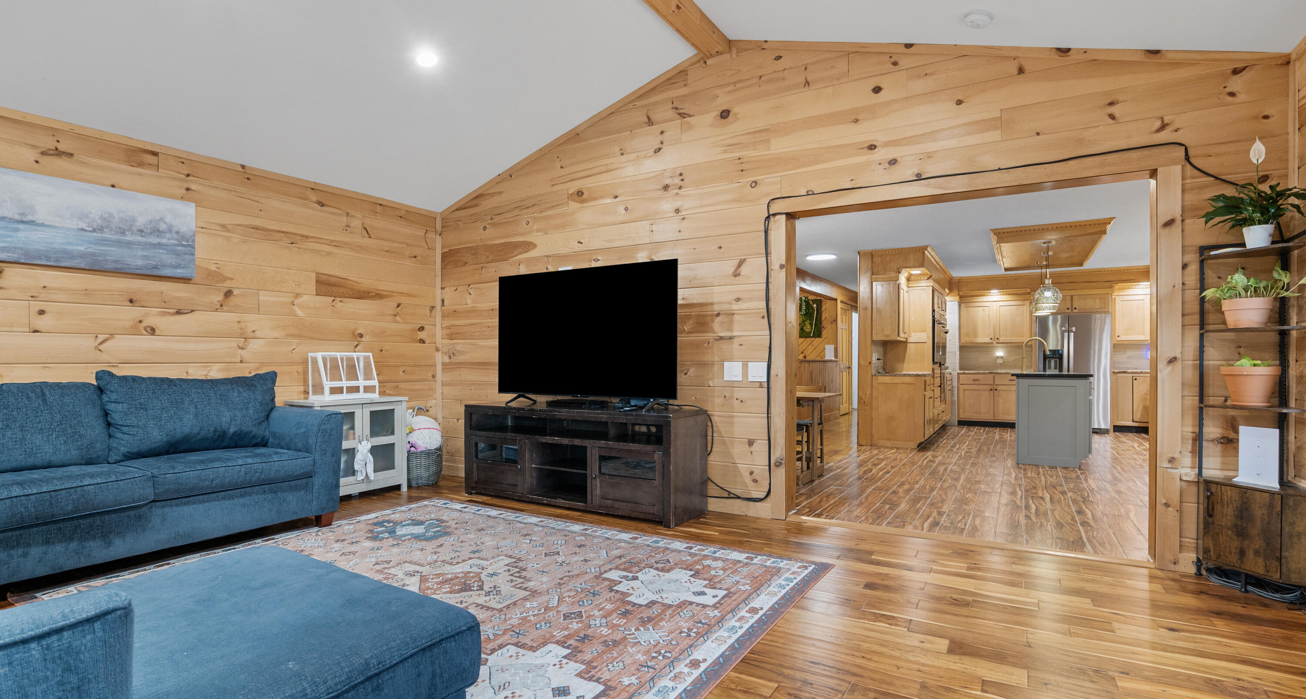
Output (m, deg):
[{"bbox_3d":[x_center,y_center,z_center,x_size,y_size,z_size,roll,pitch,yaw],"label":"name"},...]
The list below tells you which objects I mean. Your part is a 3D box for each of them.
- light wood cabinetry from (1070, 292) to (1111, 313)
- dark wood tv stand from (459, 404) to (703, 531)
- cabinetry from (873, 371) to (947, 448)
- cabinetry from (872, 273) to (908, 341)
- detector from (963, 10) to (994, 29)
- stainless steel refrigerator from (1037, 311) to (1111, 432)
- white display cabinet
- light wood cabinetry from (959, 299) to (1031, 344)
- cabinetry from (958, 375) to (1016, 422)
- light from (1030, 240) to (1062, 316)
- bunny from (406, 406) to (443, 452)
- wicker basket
[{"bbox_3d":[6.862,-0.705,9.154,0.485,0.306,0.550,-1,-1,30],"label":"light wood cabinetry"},{"bbox_3d":[-0.569,0.782,4.375,1.870,0.720,0.485,-1,-1,31],"label":"dark wood tv stand"},{"bbox_3d":[3.544,0.746,7.970,0.620,0.910,2.000,0,0,33],"label":"cabinetry"},{"bbox_3d":[3.078,-0.518,7.521,0.325,0.800,0.730,0,0,33],"label":"cabinetry"},{"bbox_3d":[1.751,-1.769,3.121,0.142,0.045,0.142,17,8,27],"label":"detector"},{"bbox_3d":[6.602,0.364,9.191,0.926,1.777,0.760,-1,-1,30],"label":"stainless steel refrigerator"},{"bbox_3d":[-2.401,0.791,4.600,0.404,0.769,0.752,0,0,32],"label":"white display cabinet"},{"bbox_3d":[5.832,-0.439,9.903,1.049,0.730,0.330,-1,-1,30],"label":"light wood cabinetry"},{"bbox_3d":[5.756,0.817,9.785,1.060,0.854,0.610,-1,-1,30],"label":"cabinetry"},{"bbox_3d":[4.287,-0.786,6.293,0.250,0.780,0.250,-1,-1,30],"label":"light"},{"bbox_3d":[-2.008,0.695,5.064,0.310,0.410,0.290,0,0,-27],"label":"bunny"},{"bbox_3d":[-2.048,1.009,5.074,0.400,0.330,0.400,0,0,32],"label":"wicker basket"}]

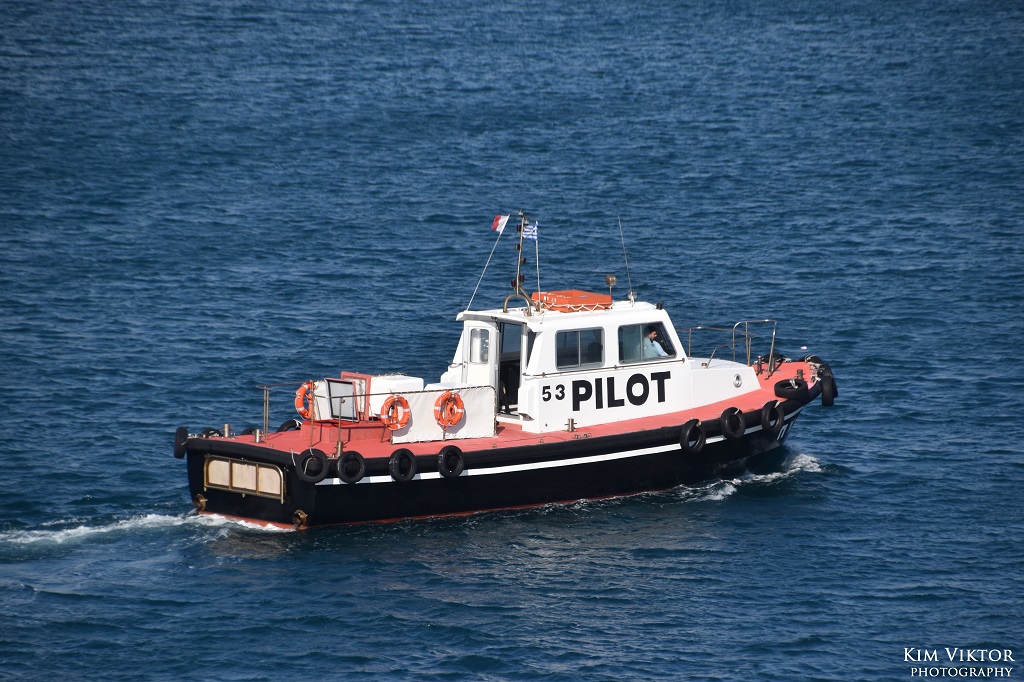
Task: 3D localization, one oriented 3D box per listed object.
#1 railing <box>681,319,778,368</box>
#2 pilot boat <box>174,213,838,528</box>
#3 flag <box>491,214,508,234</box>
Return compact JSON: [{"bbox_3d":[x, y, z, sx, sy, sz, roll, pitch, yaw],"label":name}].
[{"bbox_3d":[4.008,0.147,160.410,2.200,1.000,1.750,-5,8,-37],"label":"railing"},{"bbox_3d":[0.570,0.303,157.709,14.000,5.540,4.450,-5,8,-37],"label":"pilot boat"},{"bbox_3d":[-0.230,-2.147,157.176,0.380,0.370,0.100,-5,8,-37],"label":"flag"}]

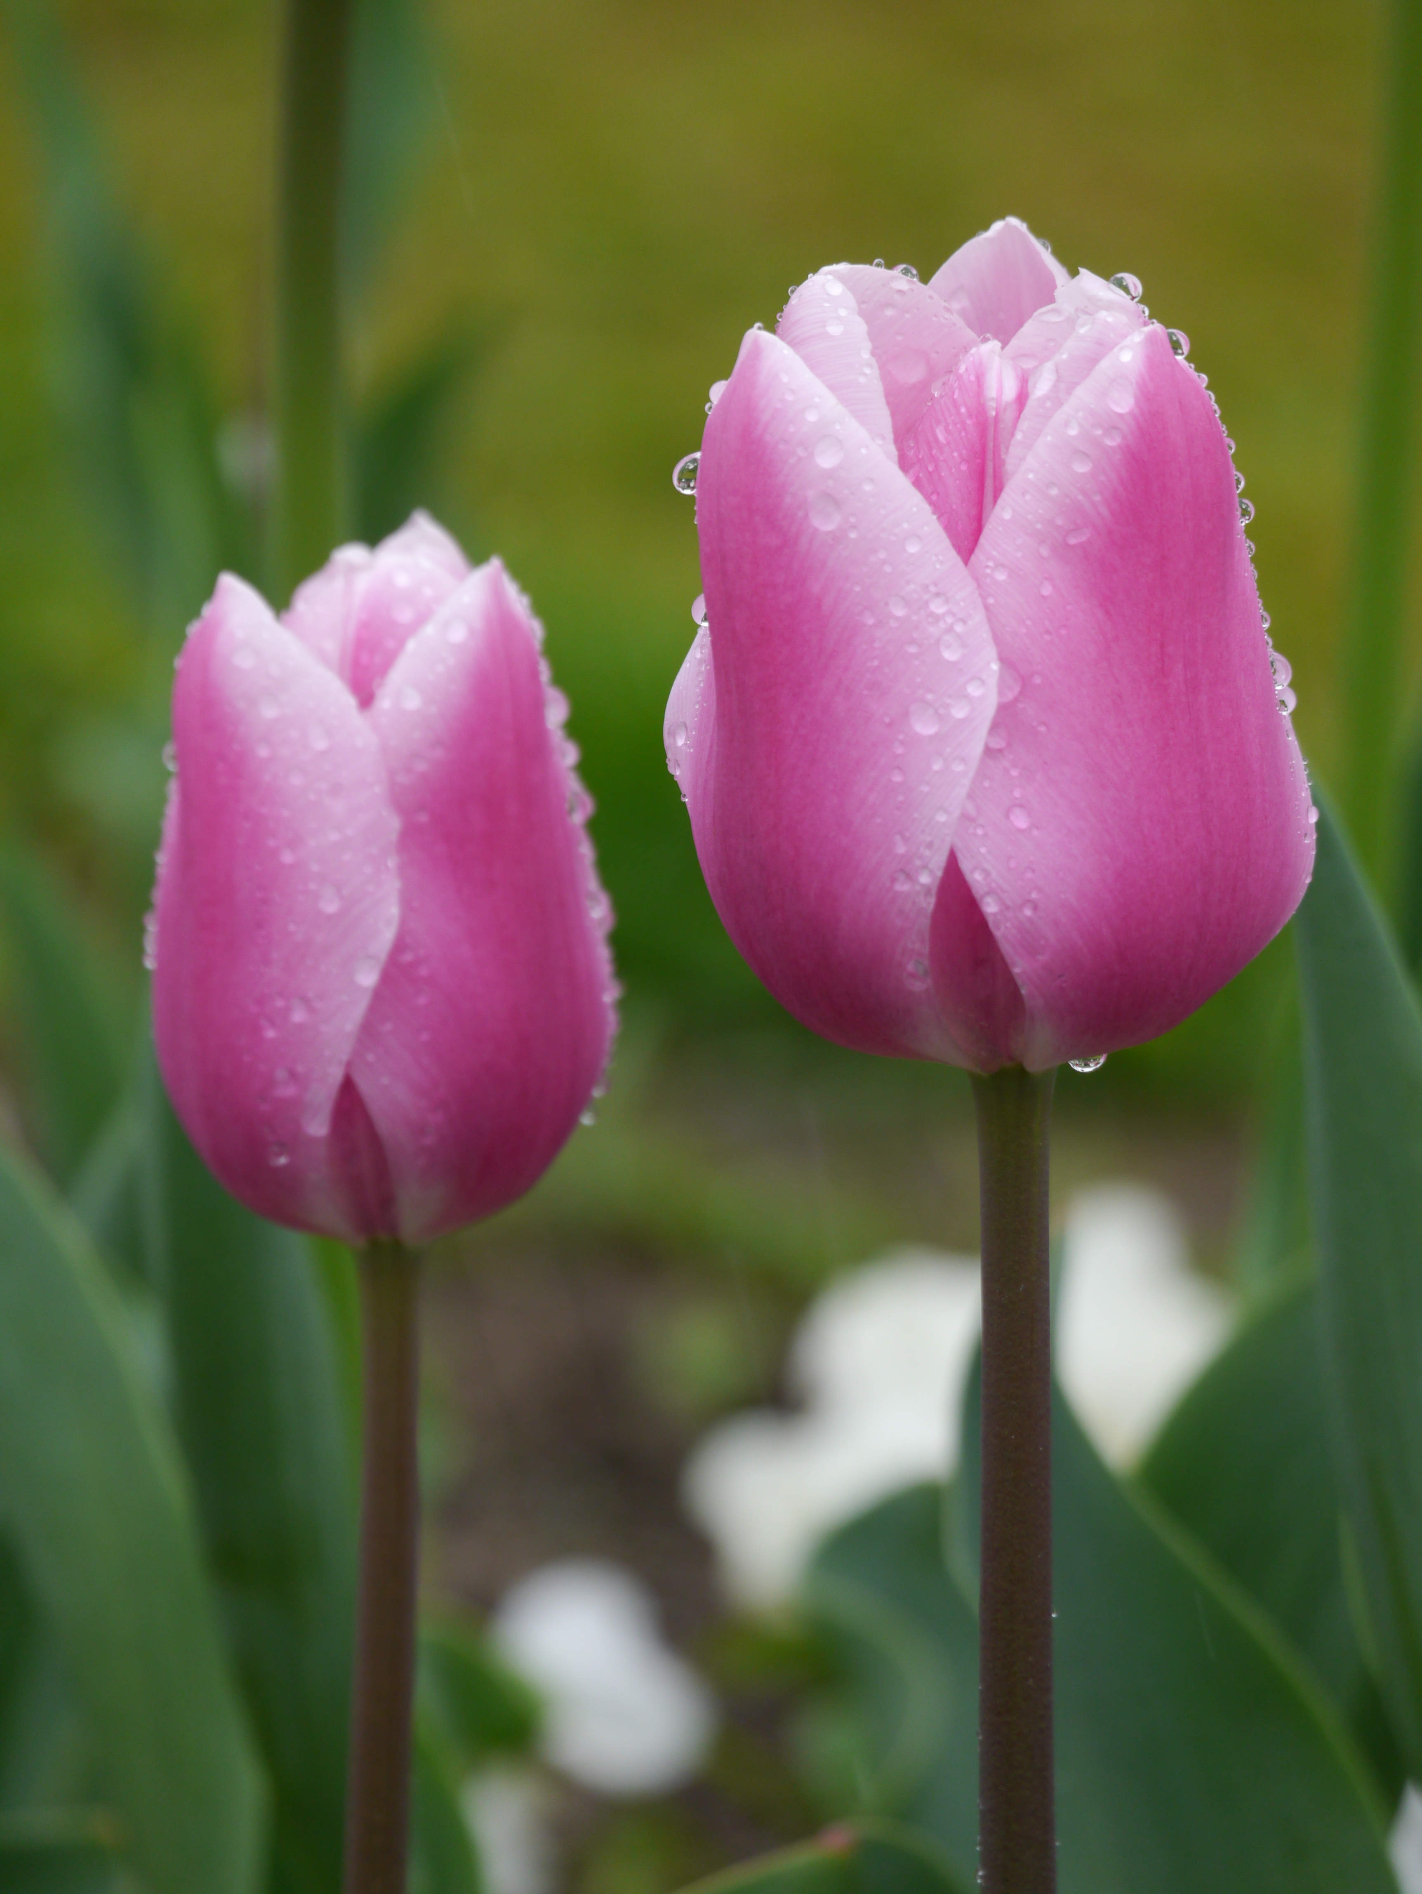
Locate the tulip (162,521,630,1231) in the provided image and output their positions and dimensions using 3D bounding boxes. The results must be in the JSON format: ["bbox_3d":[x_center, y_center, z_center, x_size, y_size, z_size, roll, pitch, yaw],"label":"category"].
[{"bbox_3d":[-0.029,-0.006,1.110,0.041,0.062,0.041,-2,9,0],"label":"tulip"}]

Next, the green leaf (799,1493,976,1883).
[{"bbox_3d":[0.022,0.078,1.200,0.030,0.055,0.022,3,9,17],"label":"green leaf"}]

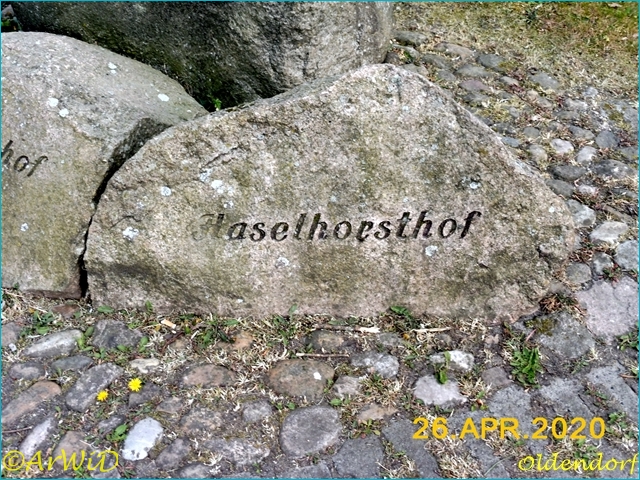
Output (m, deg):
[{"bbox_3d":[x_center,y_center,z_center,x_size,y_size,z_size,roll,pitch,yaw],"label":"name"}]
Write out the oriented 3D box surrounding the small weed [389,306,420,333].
[{"bbox_3d":[0.181,0.171,1.864,0.066,0.036,0.046,0,38,0],"label":"small weed"}]

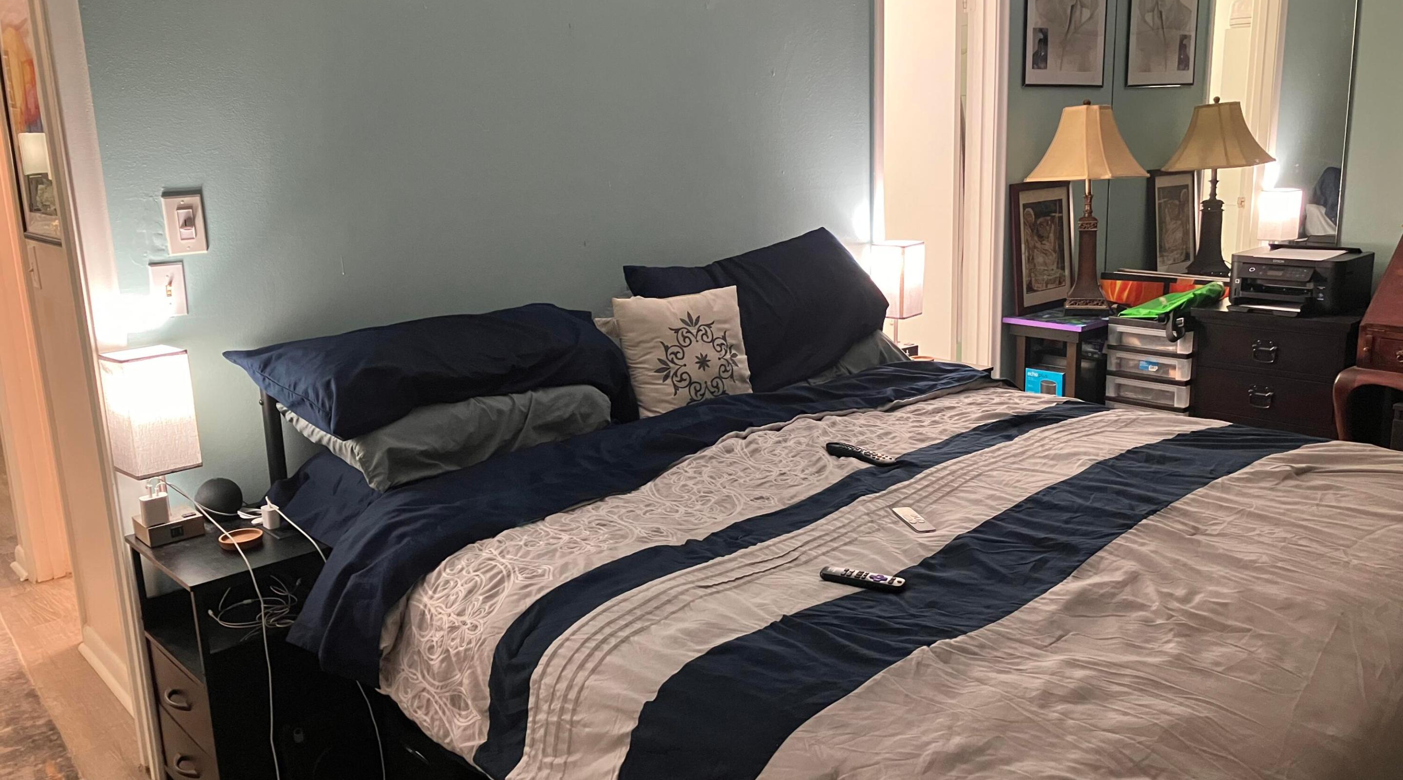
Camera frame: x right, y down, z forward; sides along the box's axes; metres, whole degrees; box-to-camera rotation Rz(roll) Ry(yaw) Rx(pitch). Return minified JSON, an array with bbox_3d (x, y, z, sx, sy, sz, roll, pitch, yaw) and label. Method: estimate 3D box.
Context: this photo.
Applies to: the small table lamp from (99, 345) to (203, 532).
[{"bbox_3d":[-1.129,0.114,2.364,0.127,0.397,0.127,-13,17,-39],"label":"small table lamp"}]

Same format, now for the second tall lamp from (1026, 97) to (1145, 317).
[{"bbox_3d":[1.521,-0.715,4.474,0.415,0.828,0.415,-13,17,-40],"label":"second tall lamp"}]

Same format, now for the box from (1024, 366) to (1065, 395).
[{"bbox_3d":[1.411,-0.008,4.564,0.125,0.170,0.165,-13,17,-40],"label":"box"}]

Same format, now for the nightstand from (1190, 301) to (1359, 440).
[{"bbox_3d":[2.189,0.027,4.253,0.480,0.682,0.550,-13,17,-40],"label":"nightstand"}]

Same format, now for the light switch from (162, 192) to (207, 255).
[{"bbox_3d":[-1.091,-0.350,2.404,0.079,0.123,0.028,-13,17,-39],"label":"light switch"}]

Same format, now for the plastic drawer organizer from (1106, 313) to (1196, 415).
[{"bbox_3d":[1.767,0.044,4.255,0.370,0.660,0.325,-13,17,-39],"label":"plastic drawer organizer"}]

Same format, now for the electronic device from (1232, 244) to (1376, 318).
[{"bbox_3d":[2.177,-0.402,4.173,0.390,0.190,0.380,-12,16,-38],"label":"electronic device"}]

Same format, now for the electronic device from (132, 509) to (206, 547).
[{"bbox_3d":[-1.127,0.288,2.403,0.108,0.042,0.106,-13,17,-40],"label":"electronic device"}]

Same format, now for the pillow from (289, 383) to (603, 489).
[{"bbox_3d":[-0.556,0.049,2.651,0.680,0.155,0.400,-13,37,-39],"label":"pillow"}]

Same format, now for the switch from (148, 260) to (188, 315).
[{"bbox_3d":[-1.130,-0.214,2.402,0.070,0.114,0.015,-13,17,-40],"label":"switch"}]

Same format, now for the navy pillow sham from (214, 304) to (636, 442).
[{"bbox_3d":[-0.560,-0.063,2.624,0.870,0.180,0.420,-13,37,-39],"label":"navy pillow sham"}]

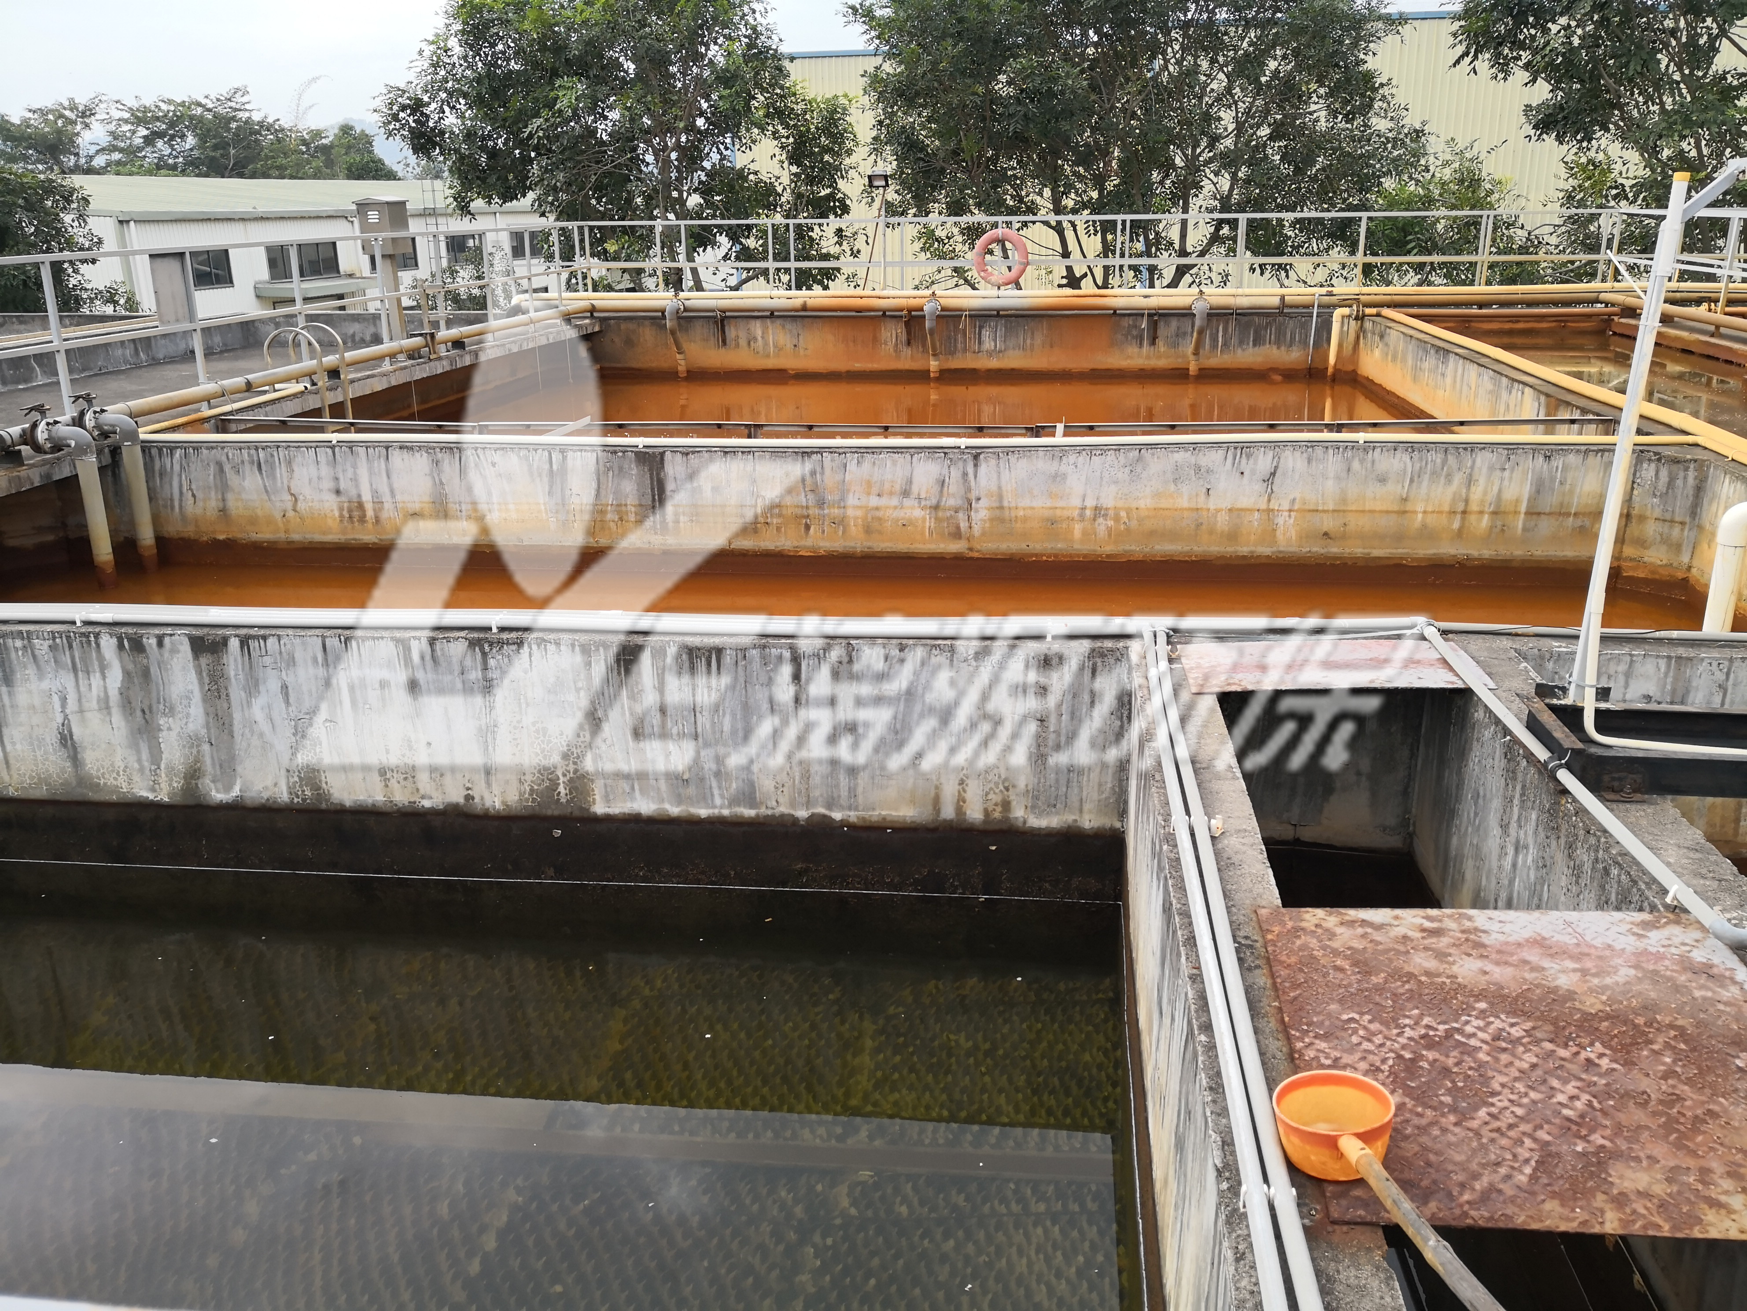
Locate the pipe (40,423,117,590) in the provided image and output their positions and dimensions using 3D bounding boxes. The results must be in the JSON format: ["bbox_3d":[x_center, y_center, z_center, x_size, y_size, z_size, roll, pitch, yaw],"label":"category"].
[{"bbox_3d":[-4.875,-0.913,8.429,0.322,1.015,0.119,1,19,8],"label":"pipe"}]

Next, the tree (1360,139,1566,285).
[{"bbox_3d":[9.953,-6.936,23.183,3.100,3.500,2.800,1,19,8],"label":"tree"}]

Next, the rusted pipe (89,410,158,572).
[{"bbox_3d":[-4.831,-1.052,8.838,0.322,1.022,0.115,1,19,8],"label":"rusted pipe"}]

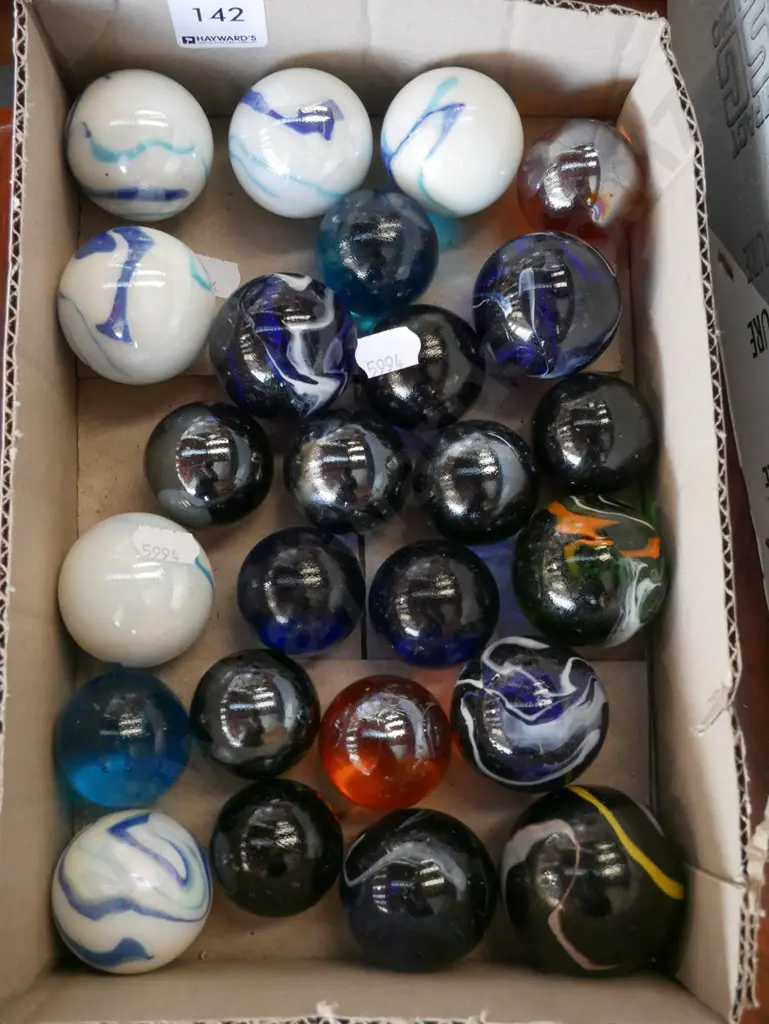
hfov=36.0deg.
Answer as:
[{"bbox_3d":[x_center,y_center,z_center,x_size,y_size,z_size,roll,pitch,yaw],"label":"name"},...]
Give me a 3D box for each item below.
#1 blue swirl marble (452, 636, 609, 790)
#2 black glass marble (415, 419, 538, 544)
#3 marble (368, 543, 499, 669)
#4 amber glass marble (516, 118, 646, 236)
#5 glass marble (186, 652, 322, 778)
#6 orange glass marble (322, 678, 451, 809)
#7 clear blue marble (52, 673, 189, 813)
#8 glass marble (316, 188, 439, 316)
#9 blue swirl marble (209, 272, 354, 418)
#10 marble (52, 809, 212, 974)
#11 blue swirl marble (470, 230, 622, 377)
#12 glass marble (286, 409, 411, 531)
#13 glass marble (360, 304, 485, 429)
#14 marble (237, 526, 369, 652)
[{"bbox_3d":[0.040,0.055,0.323,0.042,0.042,0.042,0,82,-3],"label":"blue swirl marble"},{"bbox_3d":[0.026,-0.009,0.335,0.035,0.035,0.035,0,82,-3],"label":"black glass marble"},{"bbox_3d":[0.014,0.026,0.329,0.036,0.036,0.036,0,82,-3],"label":"marble"},{"bbox_3d":[0.057,-0.097,0.345,0.035,0.035,0.035,0,82,-3],"label":"amber glass marble"},{"bbox_3d":[-0.035,0.055,0.322,0.035,0.035,0.035,0,82,-3],"label":"glass marble"},{"bbox_3d":[0.000,0.063,0.323,0.036,0.036,0.036,0,82,-3],"label":"orange glass marble"},{"bbox_3d":[-0.071,0.061,0.320,0.036,0.036,0.036,0,82,-3],"label":"clear blue marble"},{"bbox_3d":[-0.002,-0.074,0.339,0.035,0.035,0.035,0,82,-3],"label":"glass marble"},{"bbox_3d":[-0.029,-0.047,0.334,0.041,0.041,0.041,0,82,-3],"label":"blue swirl marble"},{"bbox_3d":[-0.066,0.100,0.312,0.042,0.042,0.042,0,82,-3],"label":"marble"},{"bbox_3d":[0.046,-0.059,0.337,0.042,0.042,0.042,0,82,-3],"label":"blue swirl marble"},{"bbox_3d":[-0.010,-0.011,0.333,0.035,0.035,0.035,0,82,-3],"label":"glass marble"},{"bbox_3d":[0.011,-0.041,0.336,0.035,0.035,0.035,0,82,-3],"label":"glass marble"},{"bbox_3d":[-0.023,0.022,0.326,0.035,0.035,0.035,0,82,-3],"label":"marble"}]

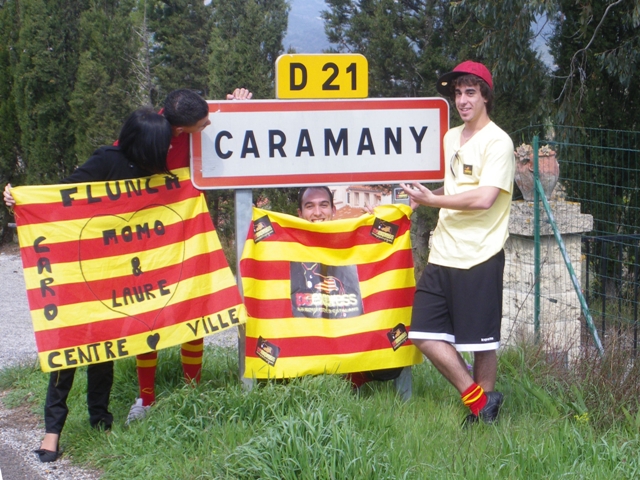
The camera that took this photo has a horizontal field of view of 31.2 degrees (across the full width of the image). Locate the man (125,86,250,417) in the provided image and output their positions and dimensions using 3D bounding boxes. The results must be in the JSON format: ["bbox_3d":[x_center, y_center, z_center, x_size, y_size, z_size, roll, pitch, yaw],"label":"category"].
[{"bbox_3d":[-0.624,0.058,5.360,0.630,1.560,0.480,-2,7,-7],"label":"man"}]

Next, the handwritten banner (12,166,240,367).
[{"bbox_3d":[-0.822,0.144,5.080,1.060,0.810,0.150,-4,7,-28],"label":"handwritten banner"}]

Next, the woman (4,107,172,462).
[{"bbox_3d":[-1.001,0.185,4.980,0.720,1.530,0.500,-3,7,-14],"label":"woman"}]

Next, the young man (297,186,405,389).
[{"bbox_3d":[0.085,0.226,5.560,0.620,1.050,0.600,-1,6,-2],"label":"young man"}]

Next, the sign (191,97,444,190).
[{"bbox_3d":[0.021,-0.456,5.385,1.260,0.405,0.050,-3,7,-15],"label":"sign"}]

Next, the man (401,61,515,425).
[{"bbox_3d":[0.638,0.011,5.240,0.470,1.680,0.480,4,8,35],"label":"man"}]

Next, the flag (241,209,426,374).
[{"bbox_3d":[0.054,0.243,5.400,0.870,0.780,0.120,-2,7,-13],"label":"flag"}]

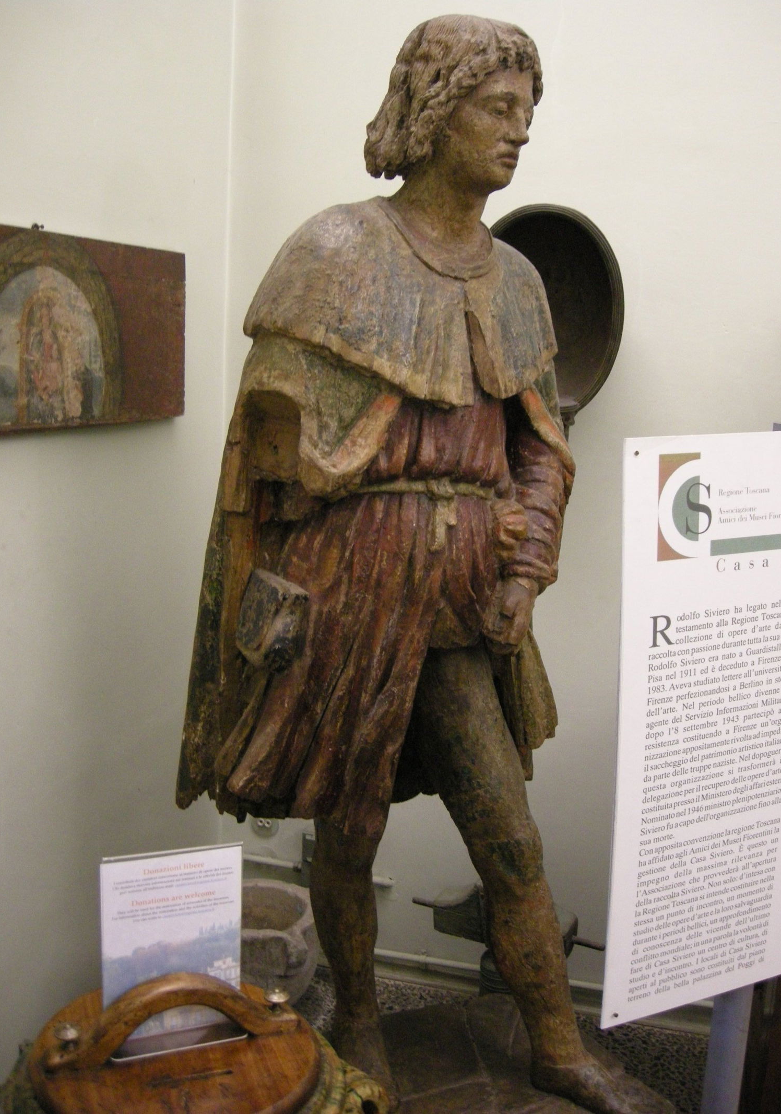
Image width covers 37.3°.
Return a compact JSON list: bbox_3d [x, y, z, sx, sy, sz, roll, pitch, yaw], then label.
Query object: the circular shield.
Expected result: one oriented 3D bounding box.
[{"bbox_3d":[0.314,-0.470,2.288,0.400,0.450,0.150,10,12,36],"label":"circular shield"}]

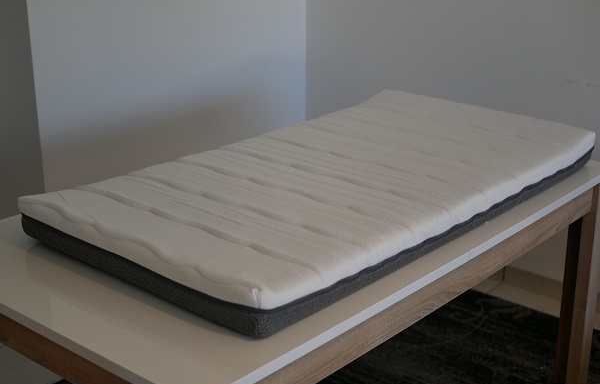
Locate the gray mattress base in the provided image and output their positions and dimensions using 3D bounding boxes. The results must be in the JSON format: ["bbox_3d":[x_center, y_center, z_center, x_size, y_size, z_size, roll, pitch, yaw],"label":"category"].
[{"bbox_3d":[0.117,-0.011,2.184,0.708,0.060,1.403,15,23,38],"label":"gray mattress base"}]

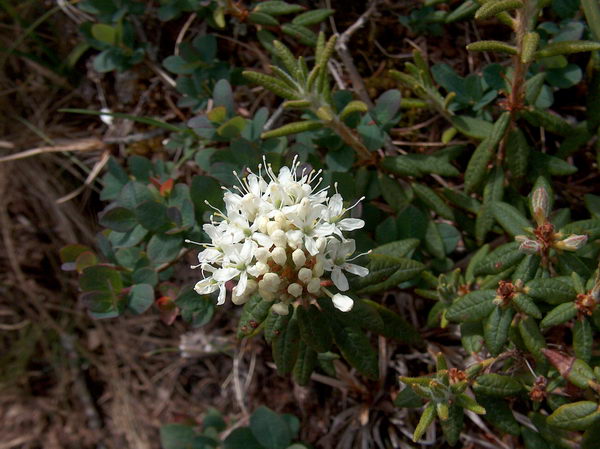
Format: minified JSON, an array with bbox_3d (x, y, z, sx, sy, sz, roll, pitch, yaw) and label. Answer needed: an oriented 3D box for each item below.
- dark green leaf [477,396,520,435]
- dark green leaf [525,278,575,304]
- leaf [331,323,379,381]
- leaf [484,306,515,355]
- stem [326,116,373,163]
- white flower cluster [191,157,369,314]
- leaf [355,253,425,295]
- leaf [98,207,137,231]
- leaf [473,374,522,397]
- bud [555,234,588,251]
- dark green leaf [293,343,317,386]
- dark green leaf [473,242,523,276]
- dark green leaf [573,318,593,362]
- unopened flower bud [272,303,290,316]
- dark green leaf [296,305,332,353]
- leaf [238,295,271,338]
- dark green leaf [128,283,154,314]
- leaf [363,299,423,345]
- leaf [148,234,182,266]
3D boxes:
[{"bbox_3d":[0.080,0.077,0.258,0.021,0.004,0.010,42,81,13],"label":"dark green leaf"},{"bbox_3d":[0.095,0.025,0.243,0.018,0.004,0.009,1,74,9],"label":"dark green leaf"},{"bbox_3d":[0.019,0.044,0.228,0.013,0.006,0.026,-37,82,-14],"label":"leaf"},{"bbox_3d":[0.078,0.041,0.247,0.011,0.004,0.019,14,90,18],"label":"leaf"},{"bbox_3d":[0.024,-0.041,0.305,0.005,0.031,0.005,-49,21,0],"label":"stem"},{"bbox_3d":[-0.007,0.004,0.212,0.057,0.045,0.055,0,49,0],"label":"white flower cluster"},{"bbox_3d":[0.033,0.019,0.245,0.030,0.005,0.012,-16,59,-14],"label":"leaf"},{"bbox_3d":[-0.078,-0.002,0.275,0.016,0.004,0.011,2,78,-6],"label":"leaf"},{"bbox_3d":[0.085,0.069,0.275,0.022,0.005,0.009,4,63,-1],"label":"leaf"},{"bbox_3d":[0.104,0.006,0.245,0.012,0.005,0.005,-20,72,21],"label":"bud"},{"bbox_3d":[0.001,0.053,0.250,0.009,0.004,0.024,7,79,1],"label":"dark green leaf"},{"bbox_3d":[0.087,0.015,0.280,0.025,0.005,0.012,-30,68,-3],"label":"dark green leaf"},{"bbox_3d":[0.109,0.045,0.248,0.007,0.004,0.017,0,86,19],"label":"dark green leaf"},{"bbox_3d":[-0.006,0.028,0.207,0.005,0.005,0.005,-13,27,0],"label":"unopened flower bud"},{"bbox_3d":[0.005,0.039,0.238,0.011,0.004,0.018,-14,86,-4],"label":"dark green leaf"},{"bbox_3d":[-0.016,0.033,0.238,0.011,0.004,0.021,38,77,17],"label":"leaf"},{"bbox_3d":[-0.073,0.034,0.295,0.012,0.003,0.015,-14,68,-9],"label":"dark green leaf"},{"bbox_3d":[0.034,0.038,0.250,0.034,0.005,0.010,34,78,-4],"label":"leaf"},{"bbox_3d":[-0.060,0.011,0.285,0.013,0.004,0.018,43,71,10],"label":"leaf"}]

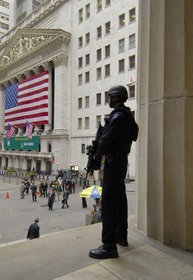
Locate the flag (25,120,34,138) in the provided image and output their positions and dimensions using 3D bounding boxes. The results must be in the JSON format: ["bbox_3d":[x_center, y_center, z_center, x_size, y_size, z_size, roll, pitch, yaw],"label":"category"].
[{"bbox_3d":[-15.002,-2.227,47.300,0.500,4.100,1.750,-1,-2,44],"label":"flag"}]

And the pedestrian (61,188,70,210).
[{"bbox_3d":[-2.658,5.025,18.091,0.600,1.720,0.520,2,-2,-41],"label":"pedestrian"}]

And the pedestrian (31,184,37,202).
[{"bbox_3d":[-5.953,5.045,20.071,0.540,1.750,0.340,1,-2,-12],"label":"pedestrian"}]

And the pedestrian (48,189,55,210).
[{"bbox_3d":[-3.723,4.974,17.566,0.560,1.780,0.380,0,-2,6],"label":"pedestrian"}]

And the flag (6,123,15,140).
[{"bbox_3d":[-21.847,-1.970,53.800,0.500,4.200,1.750,-1,-2,44],"label":"flag"}]

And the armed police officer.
[{"bbox_3d":[0.205,0.320,2.370,0.560,1.870,0.560,0,-2,12],"label":"armed police officer"}]

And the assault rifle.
[{"bbox_3d":[-0.018,0.155,2.360,0.250,0.760,0.080,13,-7,15],"label":"assault rifle"}]

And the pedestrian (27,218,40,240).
[{"bbox_3d":[-3.131,4.794,10.543,0.560,1.760,0.420,0,-2,14],"label":"pedestrian"}]

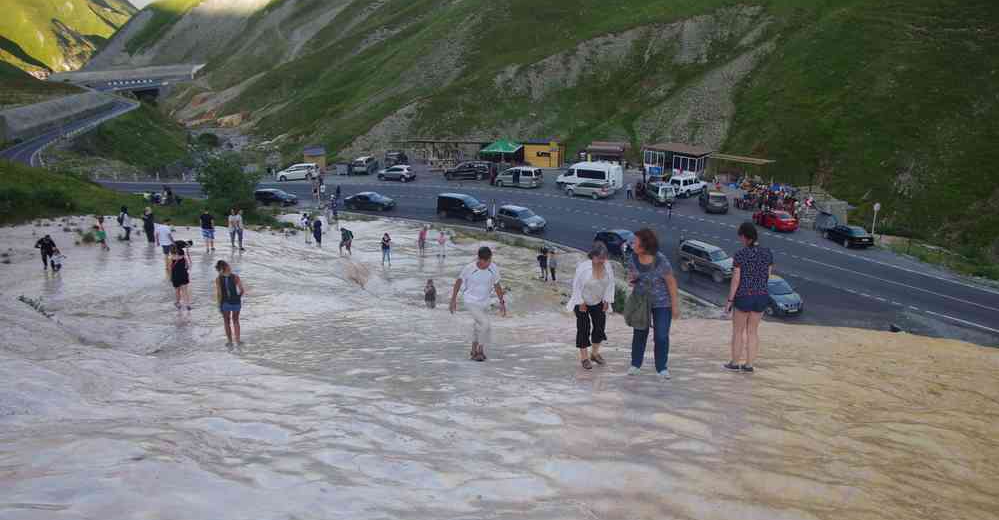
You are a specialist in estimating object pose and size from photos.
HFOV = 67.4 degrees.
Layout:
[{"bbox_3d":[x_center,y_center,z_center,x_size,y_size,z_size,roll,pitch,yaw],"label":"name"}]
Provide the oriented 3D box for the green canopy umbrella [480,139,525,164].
[{"bbox_3d":[0.382,-13.666,95.500,5.000,3.300,4.200,4,16,11],"label":"green canopy umbrella"}]

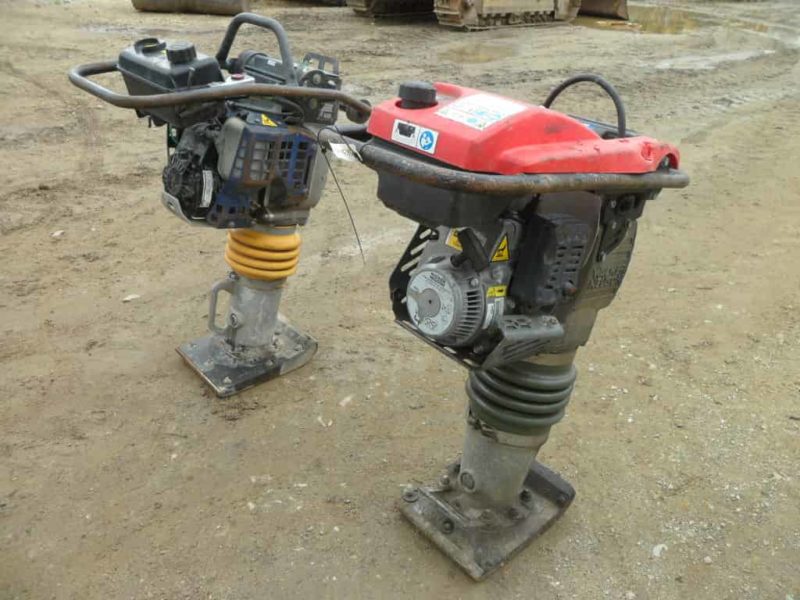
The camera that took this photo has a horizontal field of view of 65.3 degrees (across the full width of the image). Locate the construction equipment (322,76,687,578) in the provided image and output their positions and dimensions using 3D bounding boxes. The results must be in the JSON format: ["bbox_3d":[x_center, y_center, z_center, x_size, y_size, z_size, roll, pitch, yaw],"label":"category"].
[{"bbox_3d":[0.192,0.077,1.215,0.655,0.965,0.375,-20,36,-38],"label":"construction equipment"}]

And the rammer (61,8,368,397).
[{"bbox_3d":[-0.446,-0.256,1.738,0.720,0.980,0.395,-17,34,-35],"label":"rammer"}]

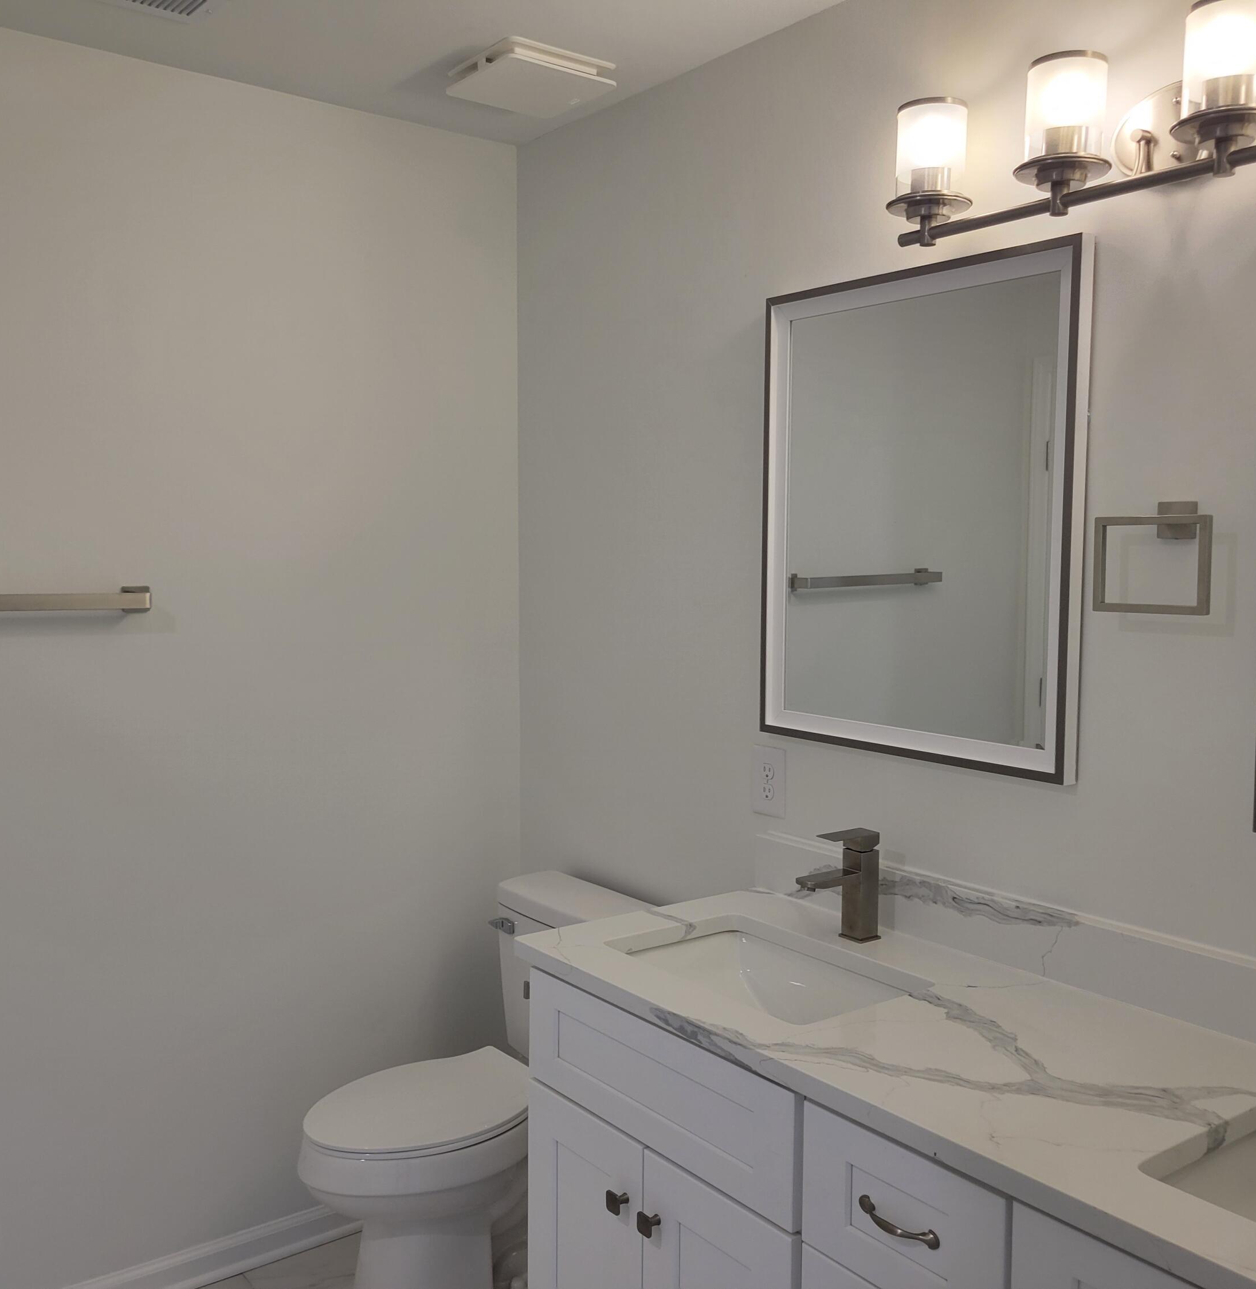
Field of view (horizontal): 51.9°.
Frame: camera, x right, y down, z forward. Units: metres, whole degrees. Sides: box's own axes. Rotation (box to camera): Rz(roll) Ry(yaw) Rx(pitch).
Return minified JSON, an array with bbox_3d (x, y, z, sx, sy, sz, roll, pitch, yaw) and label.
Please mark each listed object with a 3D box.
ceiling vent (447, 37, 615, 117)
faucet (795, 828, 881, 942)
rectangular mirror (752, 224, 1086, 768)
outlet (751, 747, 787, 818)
[{"bbox_3d":[-0.190,-1.083,2.481,0.243,0.034,0.243,-3,6,-38],"label":"ceiling vent"},{"bbox_3d":[0.336,0.393,2.065,0.159,0.174,0.047,-3,6,-38],"label":"faucet"},{"bbox_3d":[0.446,-0.205,2.070,0.032,0.769,0.626,-3,6,-38],"label":"rectangular mirror"},{"bbox_3d":[0.257,0.252,2.366,0.009,0.125,0.081,-3,6,-38],"label":"outlet"}]

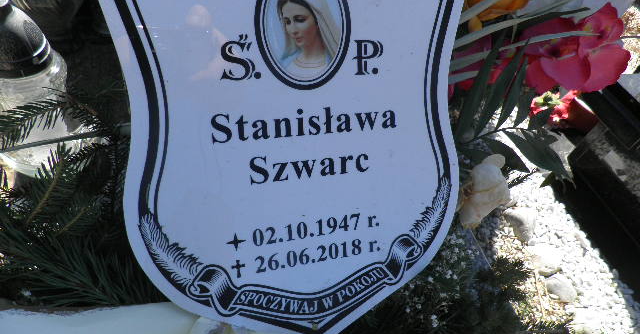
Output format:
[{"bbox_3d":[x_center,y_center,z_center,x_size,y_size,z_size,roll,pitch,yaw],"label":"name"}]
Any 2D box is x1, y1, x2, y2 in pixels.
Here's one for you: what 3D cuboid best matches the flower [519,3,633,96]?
[{"bbox_3d":[0.236,-0.110,0.410,0.092,0.065,0.055,23,47,18],"label":"flower"}]

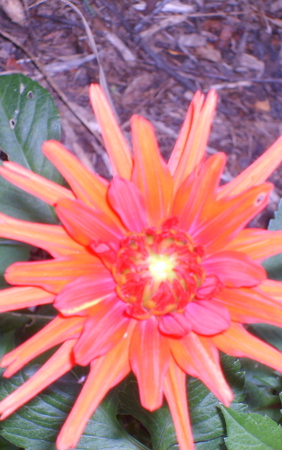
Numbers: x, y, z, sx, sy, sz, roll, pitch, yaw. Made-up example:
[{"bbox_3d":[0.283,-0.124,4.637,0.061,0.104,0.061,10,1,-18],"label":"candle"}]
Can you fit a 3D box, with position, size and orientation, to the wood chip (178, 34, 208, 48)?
[{"bbox_3d":[0.031,-0.109,1.080,0.017,0.004,0.009,4,53,3],"label":"wood chip"}]

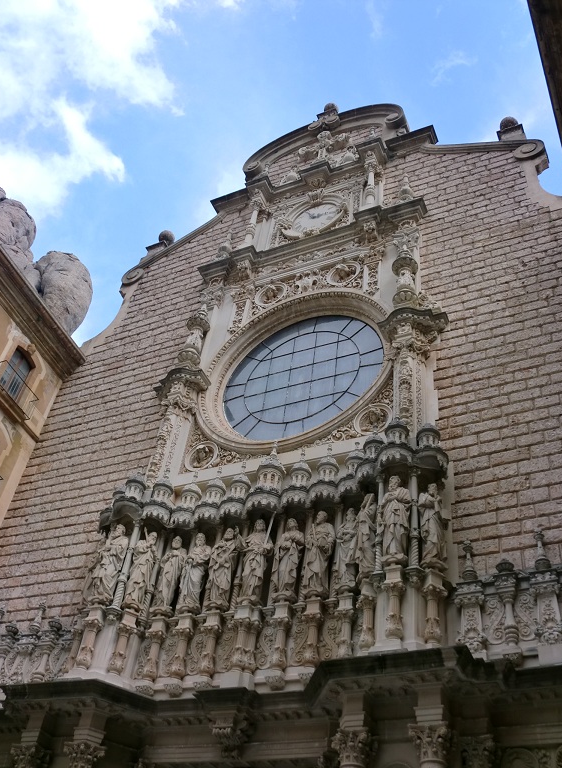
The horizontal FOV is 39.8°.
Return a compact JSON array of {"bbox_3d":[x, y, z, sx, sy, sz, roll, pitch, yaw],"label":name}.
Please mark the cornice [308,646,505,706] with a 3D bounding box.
[{"bbox_3d":[1.920,4.757,12.376,3.300,0.438,1.000,-14,-50,21],"label":"cornice"}]

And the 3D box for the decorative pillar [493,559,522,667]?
[{"bbox_3d":[3.886,3.841,13.186,0.350,1.992,0.340,-14,-49,21],"label":"decorative pillar"}]

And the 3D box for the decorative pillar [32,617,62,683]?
[{"bbox_3d":[-5.410,6.175,17.909,0.360,1.670,0.360,-14,-50,20],"label":"decorative pillar"}]

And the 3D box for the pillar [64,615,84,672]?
[{"bbox_3d":[-4.545,5.693,16.966,0.310,1.360,0.310,20,-47,-11],"label":"pillar"}]

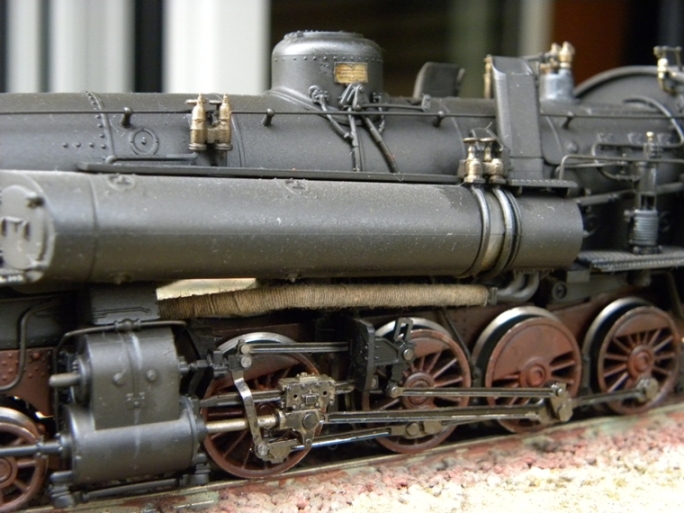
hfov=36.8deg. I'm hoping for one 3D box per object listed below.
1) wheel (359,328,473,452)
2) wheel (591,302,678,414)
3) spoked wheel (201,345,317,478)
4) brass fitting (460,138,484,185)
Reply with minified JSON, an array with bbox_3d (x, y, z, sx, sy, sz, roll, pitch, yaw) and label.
[{"bbox_3d":[0.009,0.017,0.128,0.017,0.017,0.003,-4,9,-28],"label":"wheel"},{"bbox_3d":[0.041,0.015,0.145,0.017,0.017,0.003,-4,9,-28],"label":"wheel"},{"bbox_3d":[-0.009,0.018,0.118,0.017,0.017,0.003,-4,9,-28],"label":"spoked wheel"},{"bbox_3d":[0.016,-0.012,0.125,0.002,0.006,0.003,-4,9,-28],"label":"brass fitting"}]

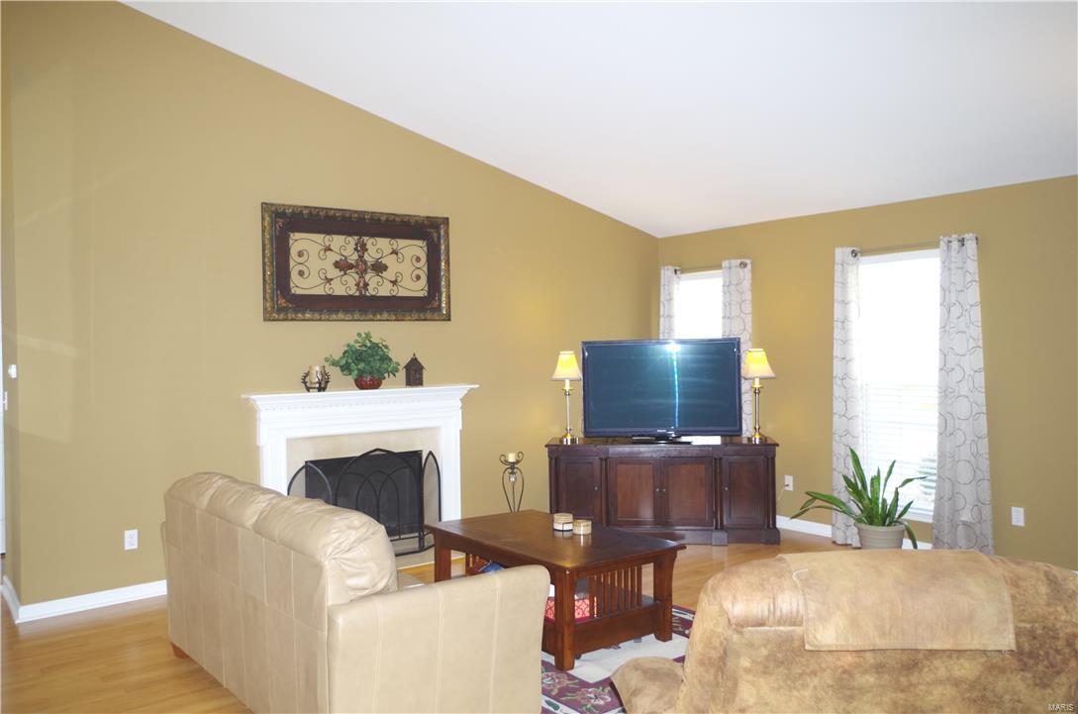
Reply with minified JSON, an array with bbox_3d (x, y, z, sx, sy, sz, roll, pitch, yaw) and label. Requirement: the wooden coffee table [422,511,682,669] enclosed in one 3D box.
[{"bbox_3d":[0.041,1.165,4.253,0.740,0.485,1.230,-1,1,-38],"label":"wooden coffee table"}]

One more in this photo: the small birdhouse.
[{"bbox_3d":[-0.896,0.093,5.821,0.125,0.245,0.120,-2,2,-37],"label":"small birdhouse"}]

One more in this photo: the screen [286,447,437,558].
[{"bbox_3d":[-1.139,1.017,5.623,1.170,0.780,0.170,-2,2,-37],"label":"screen"}]

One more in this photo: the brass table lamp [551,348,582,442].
[{"bbox_3d":[0.210,0.299,6.112,0.225,0.700,0.225,-1,1,7],"label":"brass table lamp"}]

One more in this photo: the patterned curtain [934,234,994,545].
[{"bbox_3d":[2.728,0.290,5.199,0.110,2.130,0.375,-1,1,-38],"label":"patterned curtain"}]

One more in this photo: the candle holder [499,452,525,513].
[{"bbox_3d":[-0.201,1.055,6.170,0.200,0.657,0.200,-1,1,0],"label":"candle holder"}]

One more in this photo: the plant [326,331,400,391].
[{"bbox_3d":[-1.206,0.025,5.524,0.490,0.410,0.360,-2,2,-37],"label":"plant"}]

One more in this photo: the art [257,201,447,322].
[{"bbox_3d":[-1.230,-0.637,5.656,1.395,0.765,0.050,-2,2,-37],"label":"art"}]

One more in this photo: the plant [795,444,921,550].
[{"bbox_3d":[2.152,0.983,5.434,0.860,0.770,0.680,0,1,22],"label":"plant"}]

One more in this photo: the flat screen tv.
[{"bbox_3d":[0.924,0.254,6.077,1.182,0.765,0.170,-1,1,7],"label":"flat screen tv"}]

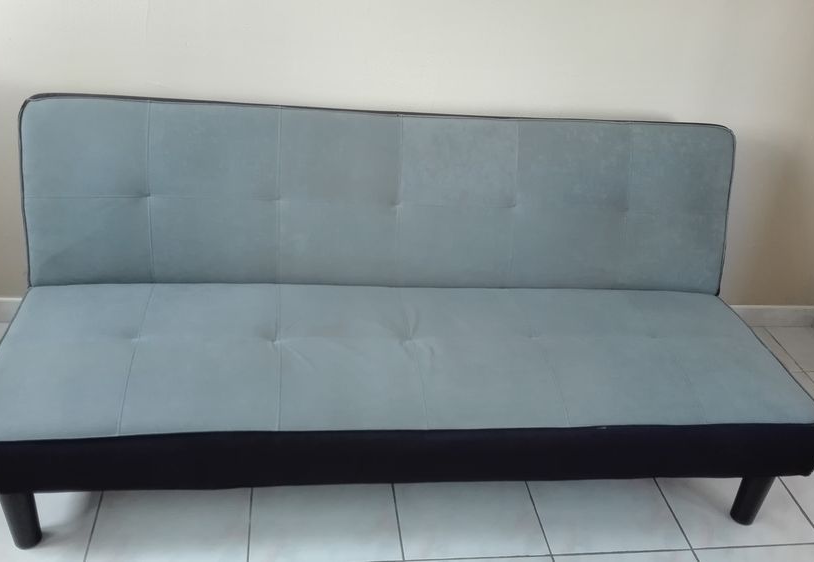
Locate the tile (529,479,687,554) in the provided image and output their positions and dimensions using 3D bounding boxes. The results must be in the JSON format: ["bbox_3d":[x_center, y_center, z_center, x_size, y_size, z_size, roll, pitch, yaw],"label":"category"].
[{"bbox_3d":[0.473,0.535,1.757,0.335,0.010,0.312,1,33,-8],"label":"tile"}]

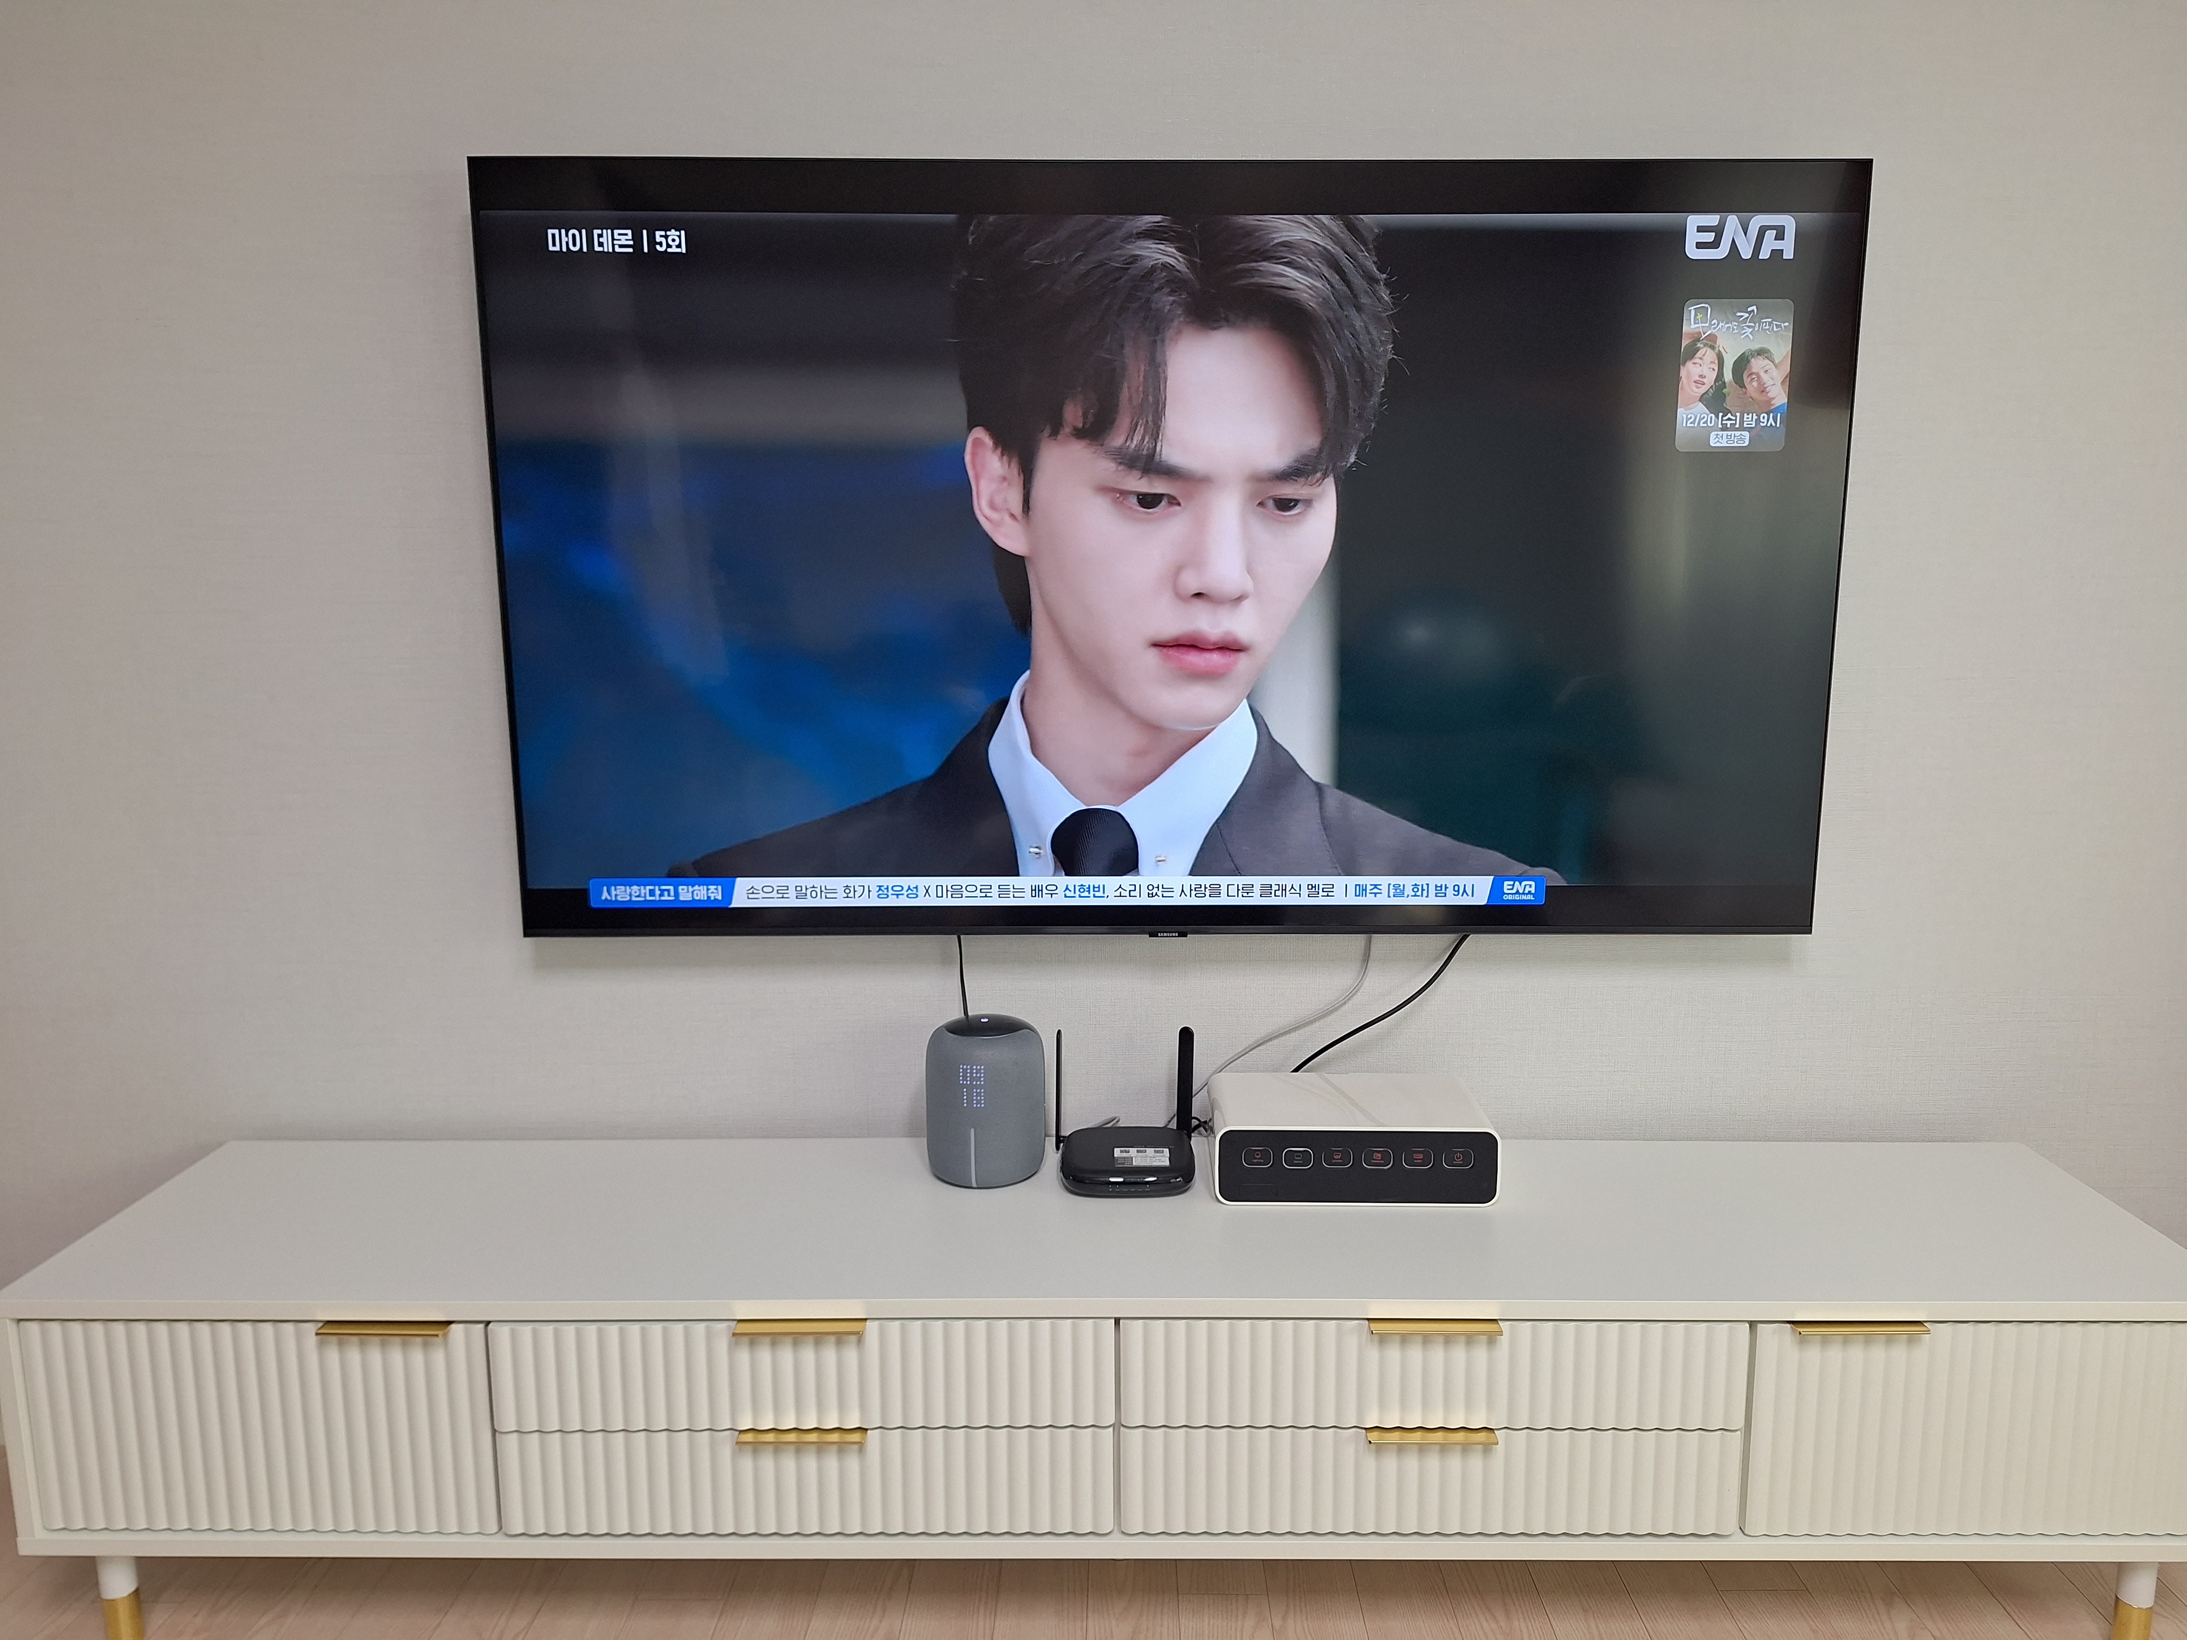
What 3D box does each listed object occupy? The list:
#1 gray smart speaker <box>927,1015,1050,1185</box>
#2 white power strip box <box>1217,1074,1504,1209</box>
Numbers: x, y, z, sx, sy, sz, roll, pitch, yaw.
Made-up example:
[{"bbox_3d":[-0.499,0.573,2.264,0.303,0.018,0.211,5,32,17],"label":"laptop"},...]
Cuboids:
[{"bbox_3d":[-0.127,0.325,1.701,0.139,0.173,0.139,0,10,0],"label":"gray smart speaker"},{"bbox_3d":[0.282,0.353,1.615,0.295,0.086,0.168,0,10,2],"label":"white power strip box"}]

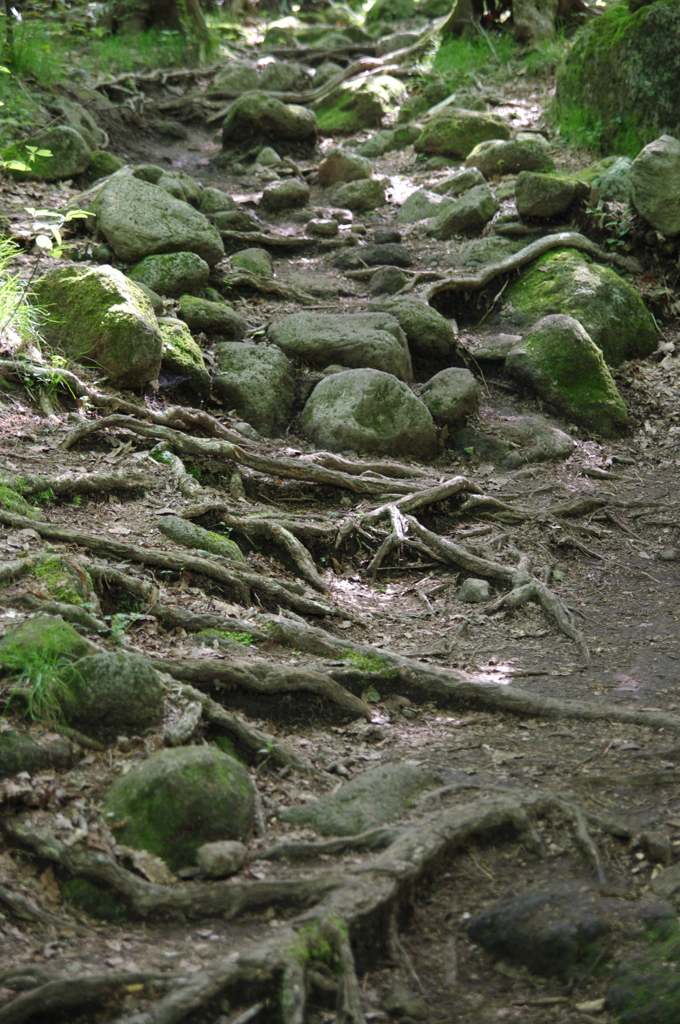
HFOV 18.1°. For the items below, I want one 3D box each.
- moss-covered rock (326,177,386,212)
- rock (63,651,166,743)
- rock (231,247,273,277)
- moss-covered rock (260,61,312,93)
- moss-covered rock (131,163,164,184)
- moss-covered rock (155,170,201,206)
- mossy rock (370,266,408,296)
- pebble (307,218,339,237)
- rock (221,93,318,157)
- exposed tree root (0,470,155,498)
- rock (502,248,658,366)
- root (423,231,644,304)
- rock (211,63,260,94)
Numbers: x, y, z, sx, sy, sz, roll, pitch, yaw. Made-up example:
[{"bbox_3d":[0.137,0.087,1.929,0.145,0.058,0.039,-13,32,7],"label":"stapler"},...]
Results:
[{"bbox_3d":[0.085,-1.641,11.014,0.310,0.185,0.230,0,8,0],"label":"moss-covered rock"},{"bbox_3d":[-0.443,0.359,4.150,0.200,0.165,0.190,0,7,0],"label":"rock"},{"bbox_3d":[-0.412,-1.165,9.908,0.195,0.138,0.174,0,8,0],"label":"rock"},{"bbox_3d":[-0.344,-2.791,13.717,0.335,0.223,0.265,0,8,0],"label":"moss-covered rock"},{"bbox_3d":[-1.090,-1.914,12.100,0.199,0.142,0.180,0,9,0],"label":"moss-covered rock"},{"bbox_3d":[-0.837,-1.656,10.974,0.256,0.206,0.223,0,8,0],"label":"moss-covered rock"},{"bbox_3d":[0.194,-0.899,8.350,0.145,0.115,0.140,0,7,0],"label":"mossy rock"},{"bbox_3d":[-0.076,-1.228,9.200,0.138,0.073,0.104,0,11,0],"label":"pebble"},{"bbox_3d":[-0.437,-2.401,13.200,0.607,0.391,0.480,0,9,0],"label":"rock"},{"bbox_3d":[-0.924,-0.097,7.500,0.528,0.098,0.110,0,9,0],"label":"exposed tree root"},{"bbox_3d":[0.830,-0.699,7.350,0.520,0.410,0.450,0,7,0],"label":"rock"},{"bbox_3d":[0.718,-0.907,7.900,0.853,0.260,0.307,-4,11,-20],"label":"root"},{"bbox_3d":[-0.668,-2.747,13.500,0.317,0.171,0.253,0,11,0],"label":"rock"}]

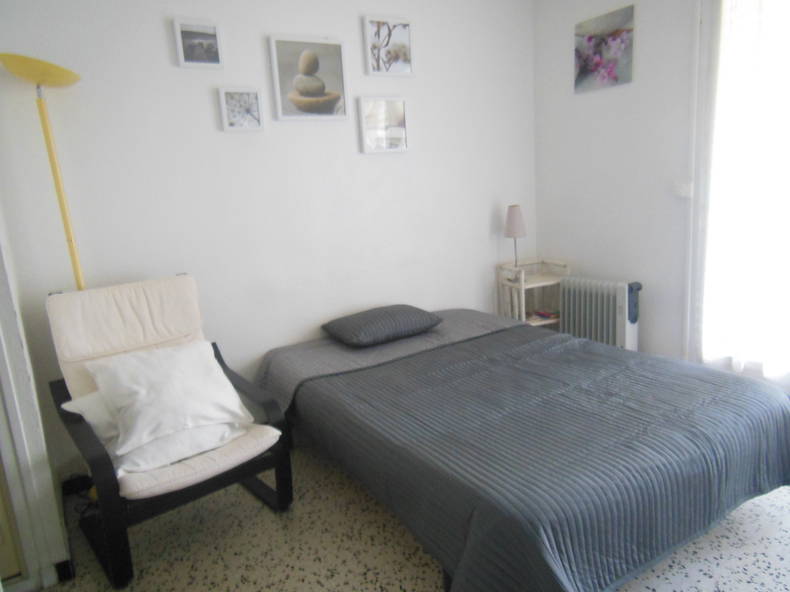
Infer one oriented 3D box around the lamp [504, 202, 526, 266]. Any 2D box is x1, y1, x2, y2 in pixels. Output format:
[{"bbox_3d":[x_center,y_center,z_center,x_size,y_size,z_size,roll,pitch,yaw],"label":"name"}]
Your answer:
[{"bbox_3d":[0.795,-0.341,3.781,0.145,0.519,0.145,-11,13,-31],"label":"lamp"}]

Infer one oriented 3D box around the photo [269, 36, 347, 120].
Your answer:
[{"bbox_3d":[-0.441,-1.127,2.978,0.404,0.401,0.030,-11,13,-31],"label":"photo"}]

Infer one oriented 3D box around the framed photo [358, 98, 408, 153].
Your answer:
[{"bbox_3d":[-0.062,-0.968,3.251,0.299,0.309,0.030,-11,13,-31],"label":"framed photo"}]

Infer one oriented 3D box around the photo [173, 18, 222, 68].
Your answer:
[{"bbox_3d":[-0.915,-1.173,2.661,0.194,0.204,0.030,-11,13,-31],"label":"photo"}]

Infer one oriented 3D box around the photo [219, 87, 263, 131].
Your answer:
[{"bbox_3d":[-0.756,-0.913,2.805,0.193,0.197,0.030,-11,13,-31],"label":"photo"}]

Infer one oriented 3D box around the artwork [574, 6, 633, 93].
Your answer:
[{"bbox_3d":[1.232,-1.435,3.362,0.020,0.402,0.404,-11,13,-31],"label":"artwork"}]

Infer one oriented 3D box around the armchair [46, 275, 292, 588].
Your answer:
[{"bbox_3d":[-0.910,0.440,2.261,0.680,0.935,0.830,-13,14,-36],"label":"armchair"}]

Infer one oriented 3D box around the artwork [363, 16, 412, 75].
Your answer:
[{"bbox_3d":[-0.033,-1.392,3.204,0.307,0.300,0.030,-11,13,-31],"label":"artwork"}]

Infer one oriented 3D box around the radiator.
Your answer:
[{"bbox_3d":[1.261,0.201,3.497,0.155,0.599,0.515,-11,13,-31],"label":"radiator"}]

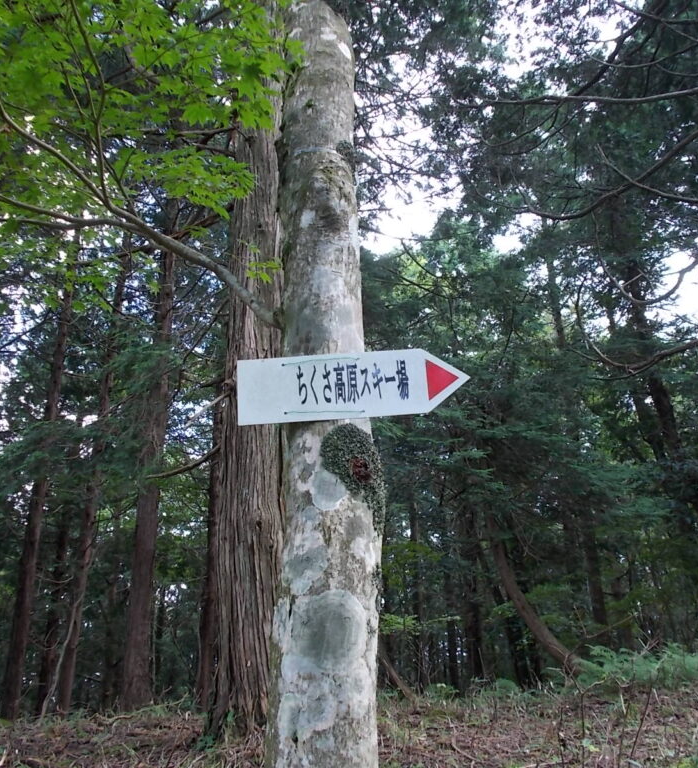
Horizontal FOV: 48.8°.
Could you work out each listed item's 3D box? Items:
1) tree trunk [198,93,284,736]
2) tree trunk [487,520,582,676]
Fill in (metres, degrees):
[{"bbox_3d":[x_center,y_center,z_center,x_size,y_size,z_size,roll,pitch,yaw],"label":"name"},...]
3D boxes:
[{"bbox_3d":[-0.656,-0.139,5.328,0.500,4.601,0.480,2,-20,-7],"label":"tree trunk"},{"bbox_3d":[2.130,2.420,8.850,1.070,1.730,0.400,-1,-21,0],"label":"tree trunk"}]

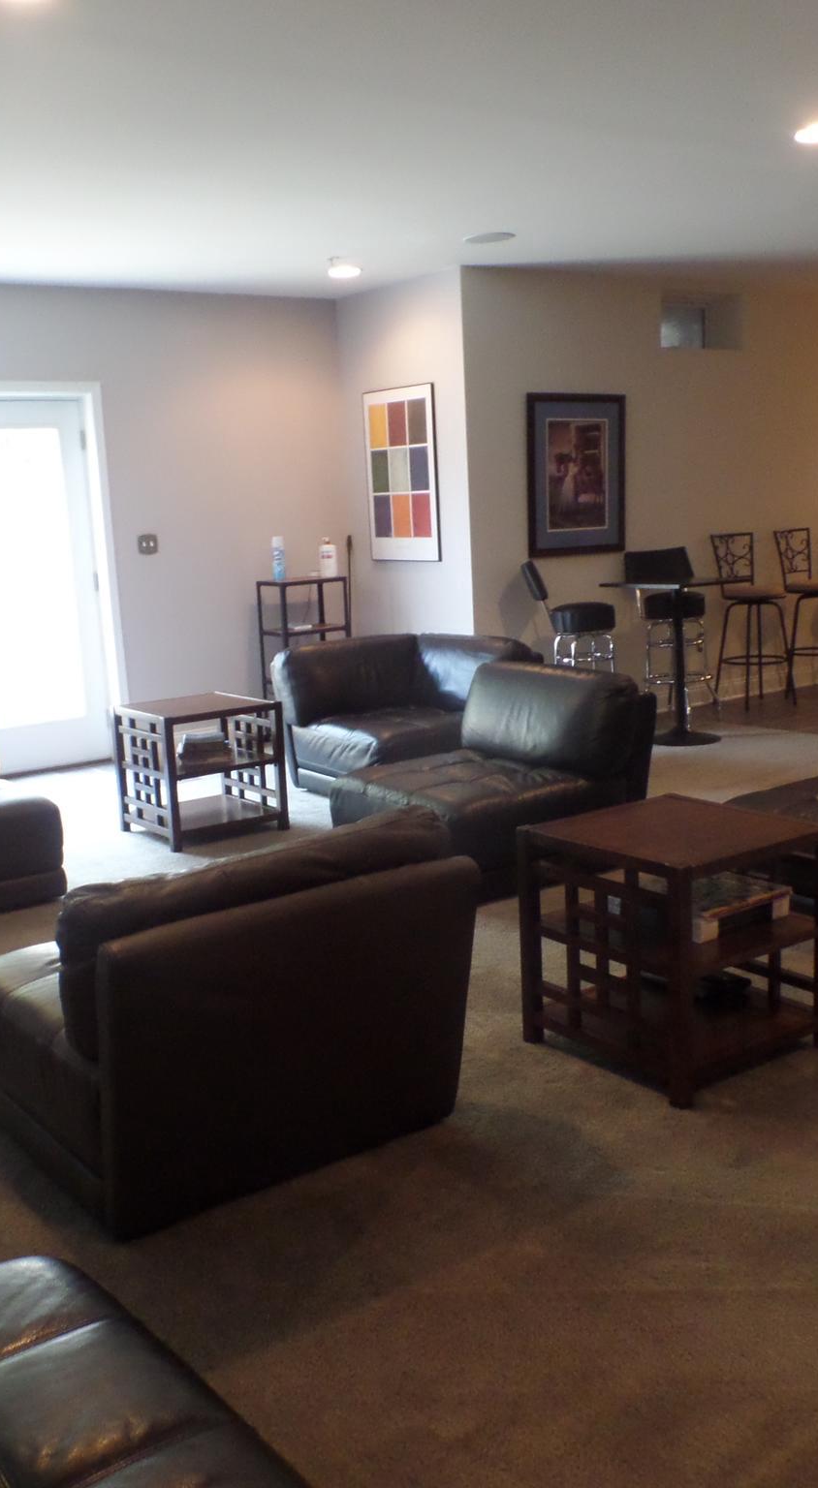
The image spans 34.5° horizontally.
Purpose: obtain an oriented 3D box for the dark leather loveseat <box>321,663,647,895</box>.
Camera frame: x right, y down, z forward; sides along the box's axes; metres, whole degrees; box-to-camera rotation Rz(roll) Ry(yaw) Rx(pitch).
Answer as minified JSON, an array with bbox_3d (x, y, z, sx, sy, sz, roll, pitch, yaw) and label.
[{"bbox_3d":[0.318,0.102,5.228,1.005,0.731,0.852,-10,13,-34],"label":"dark leather loveseat"}]

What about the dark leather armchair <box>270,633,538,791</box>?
[{"bbox_3d":[-0.019,-0.161,6.696,0.970,0.720,0.960,-10,12,-34],"label":"dark leather armchair"}]

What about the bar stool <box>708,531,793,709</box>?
[{"bbox_3d":[2.208,-0.792,8.460,0.420,1.110,0.460,-10,12,-34],"label":"bar stool"}]

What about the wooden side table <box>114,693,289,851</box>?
[{"bbox_3d":[-0.930,0.107,5.896,0.550,0.568,0.550,-10,12,-34],"label":"wooden side table"}]

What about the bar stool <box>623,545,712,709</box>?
[{"bbox_3d":[1.595,-0.648,8.077,0.430,1.055,0.530,-7,11,-20],"label":"bar stool"}]

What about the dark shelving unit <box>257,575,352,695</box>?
[{"bbox_3d":[-0.608,-0.504,8.056,0.460,0.970,0.340,-10,12,-34],"label":"dark shelving unit"}]

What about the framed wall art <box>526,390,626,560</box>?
[{"bbox_3d":[0.995,-1.577,7.768,0.765,0.930,0.040,-10,12,-34],"label":"framed wall art"}]

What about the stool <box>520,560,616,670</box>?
[{"bbox_3d":[0.934,-0.533,7.634,0.550,1.055,0.430,-3,10,1],"label":"stool"}]

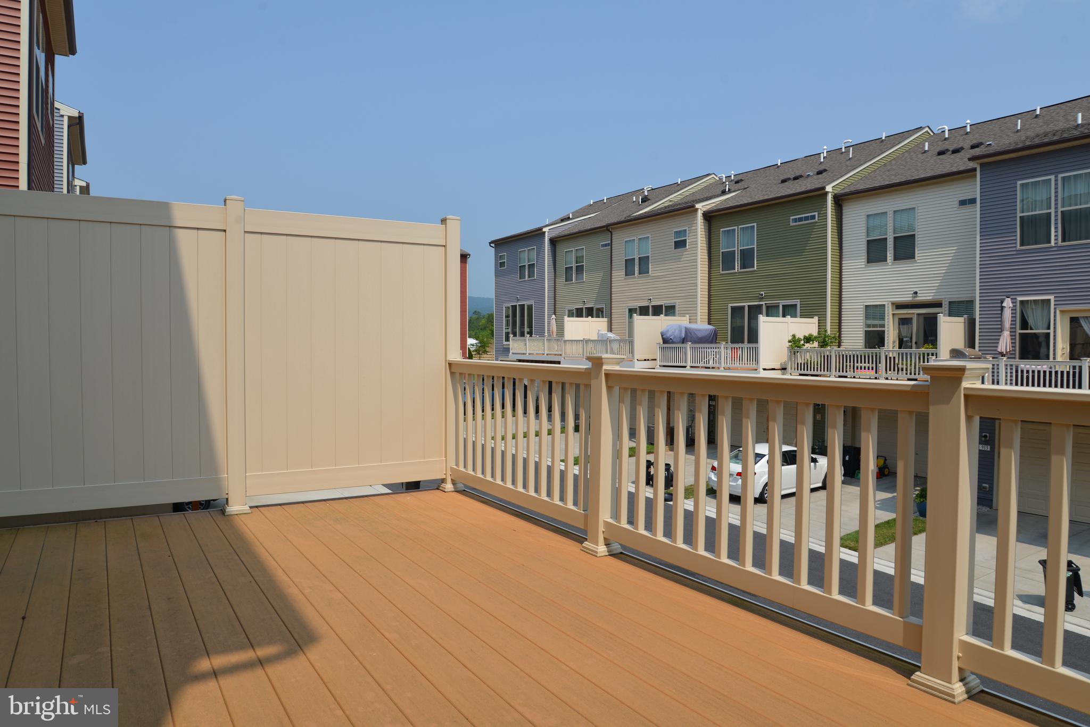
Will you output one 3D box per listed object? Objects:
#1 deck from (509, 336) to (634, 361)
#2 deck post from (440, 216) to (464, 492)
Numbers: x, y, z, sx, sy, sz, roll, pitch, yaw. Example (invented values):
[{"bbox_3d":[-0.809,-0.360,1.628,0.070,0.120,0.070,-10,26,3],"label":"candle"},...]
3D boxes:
[{"bbox_3d":[2.133,-0.661,35.345,3.000,1.400,10.506,-1,2,-32],"label":"deck"},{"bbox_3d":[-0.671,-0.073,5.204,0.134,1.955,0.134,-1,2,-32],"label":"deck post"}]

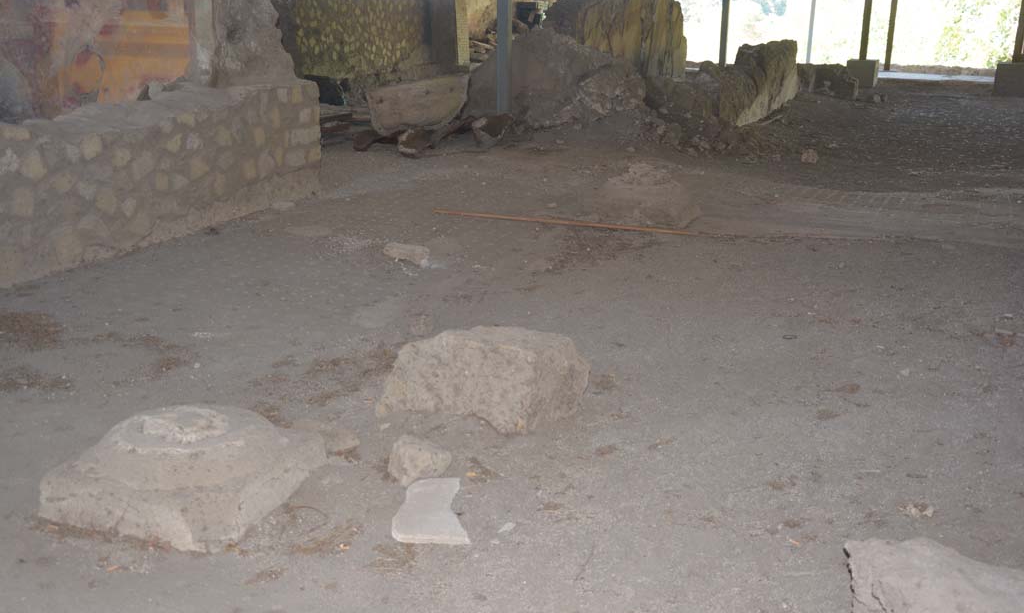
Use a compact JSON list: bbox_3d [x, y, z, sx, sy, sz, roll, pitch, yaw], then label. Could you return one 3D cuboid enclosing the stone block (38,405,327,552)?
[{"bbox_3d":[-1.024,0.471,3.778,0.650,0.240,0.650,6,16,19],"label":"stone block"}]

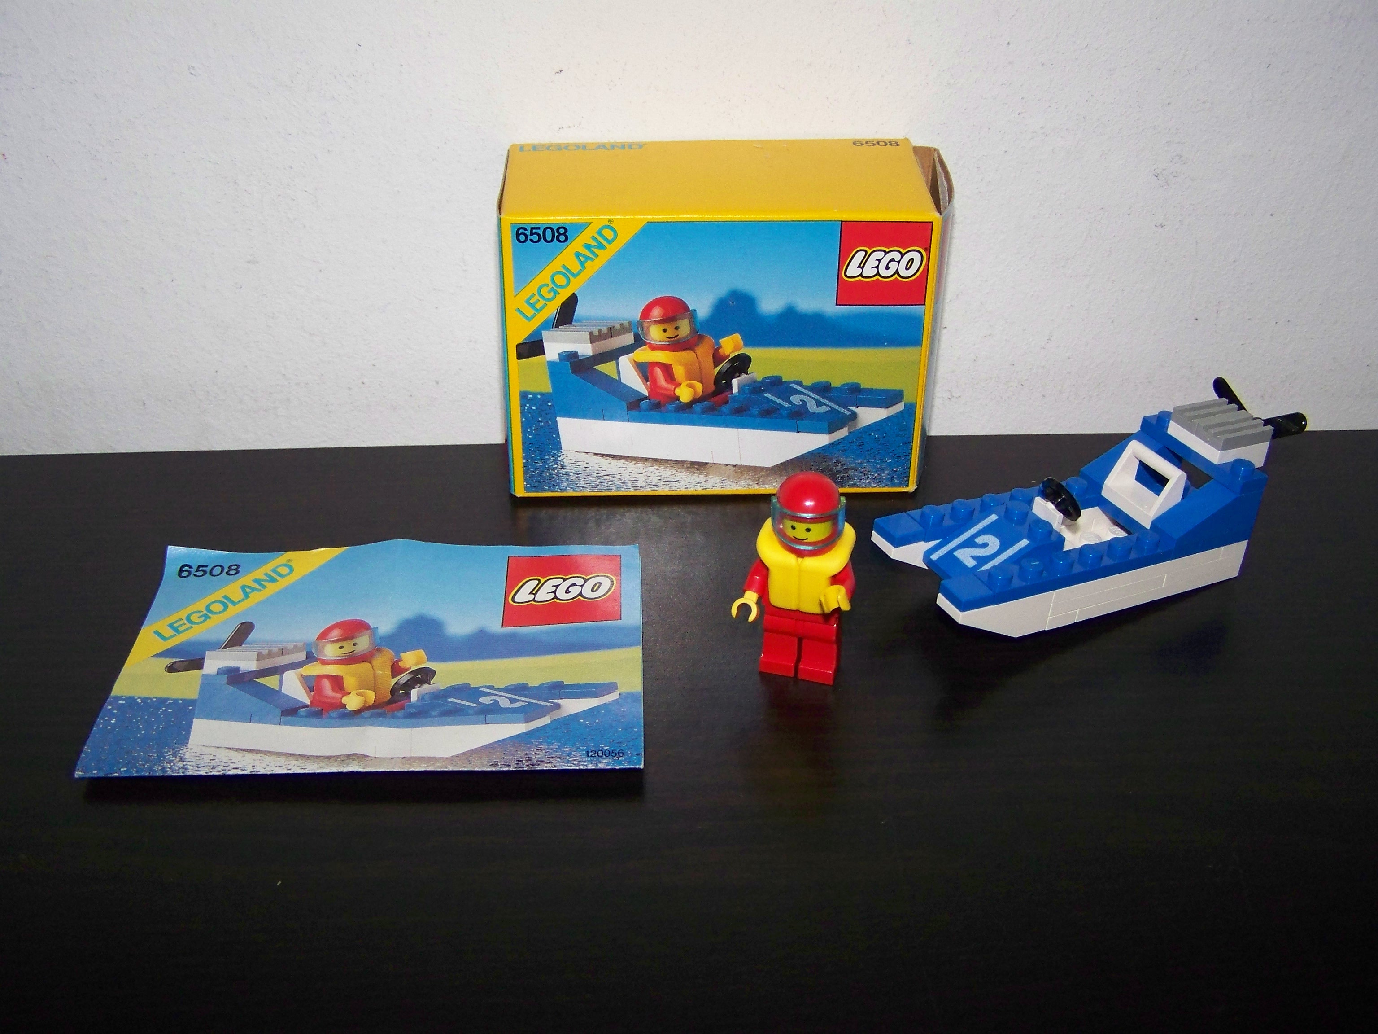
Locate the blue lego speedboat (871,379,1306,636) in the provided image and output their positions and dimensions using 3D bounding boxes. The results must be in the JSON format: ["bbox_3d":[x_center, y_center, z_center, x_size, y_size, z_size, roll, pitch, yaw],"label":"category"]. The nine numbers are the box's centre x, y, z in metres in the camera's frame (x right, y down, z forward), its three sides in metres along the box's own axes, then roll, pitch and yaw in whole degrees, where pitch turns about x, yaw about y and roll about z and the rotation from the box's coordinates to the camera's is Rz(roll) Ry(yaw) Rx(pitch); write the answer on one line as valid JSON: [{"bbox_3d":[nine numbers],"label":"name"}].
[{"bbox_3d":[0.088,-0.004,0.326,0.095,0.037,0.034,-11,35,-25],"label":"blue lego speedboat"}]

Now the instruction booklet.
[{"bbox_3d":[-0.062,0.027,0.308,0.105,0.006,0.074,-1,34,-2],"label":"instruction booklet"}]

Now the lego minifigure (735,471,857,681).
[{"bbox_3d":[0.022,0.013,0.300,0.024,0.044,0.017,9,35,13],"label":"lego minifigure"}]

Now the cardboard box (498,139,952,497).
[{"bbox_3d":[0.008,-0.047,0.362,0.099,0.071,0.044,-1,34,-2],"label":"cardboard box"}]

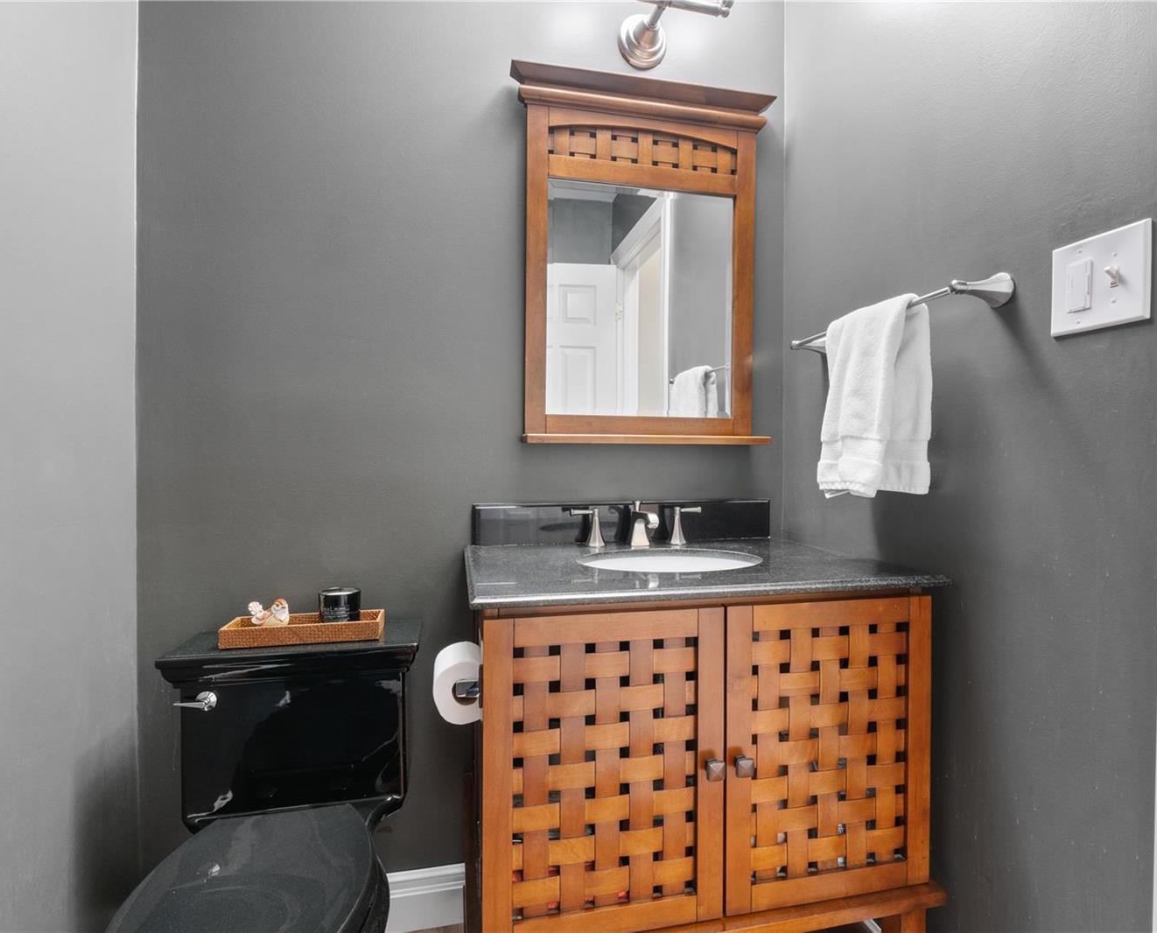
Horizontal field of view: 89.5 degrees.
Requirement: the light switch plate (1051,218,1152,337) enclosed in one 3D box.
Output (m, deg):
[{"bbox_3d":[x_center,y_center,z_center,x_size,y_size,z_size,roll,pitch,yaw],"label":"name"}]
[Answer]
[{"bbox_3d":[0.681,-0.242,0.768,0.016,0.120,0.120,0,1,-12],"label":"light switch plate"}]

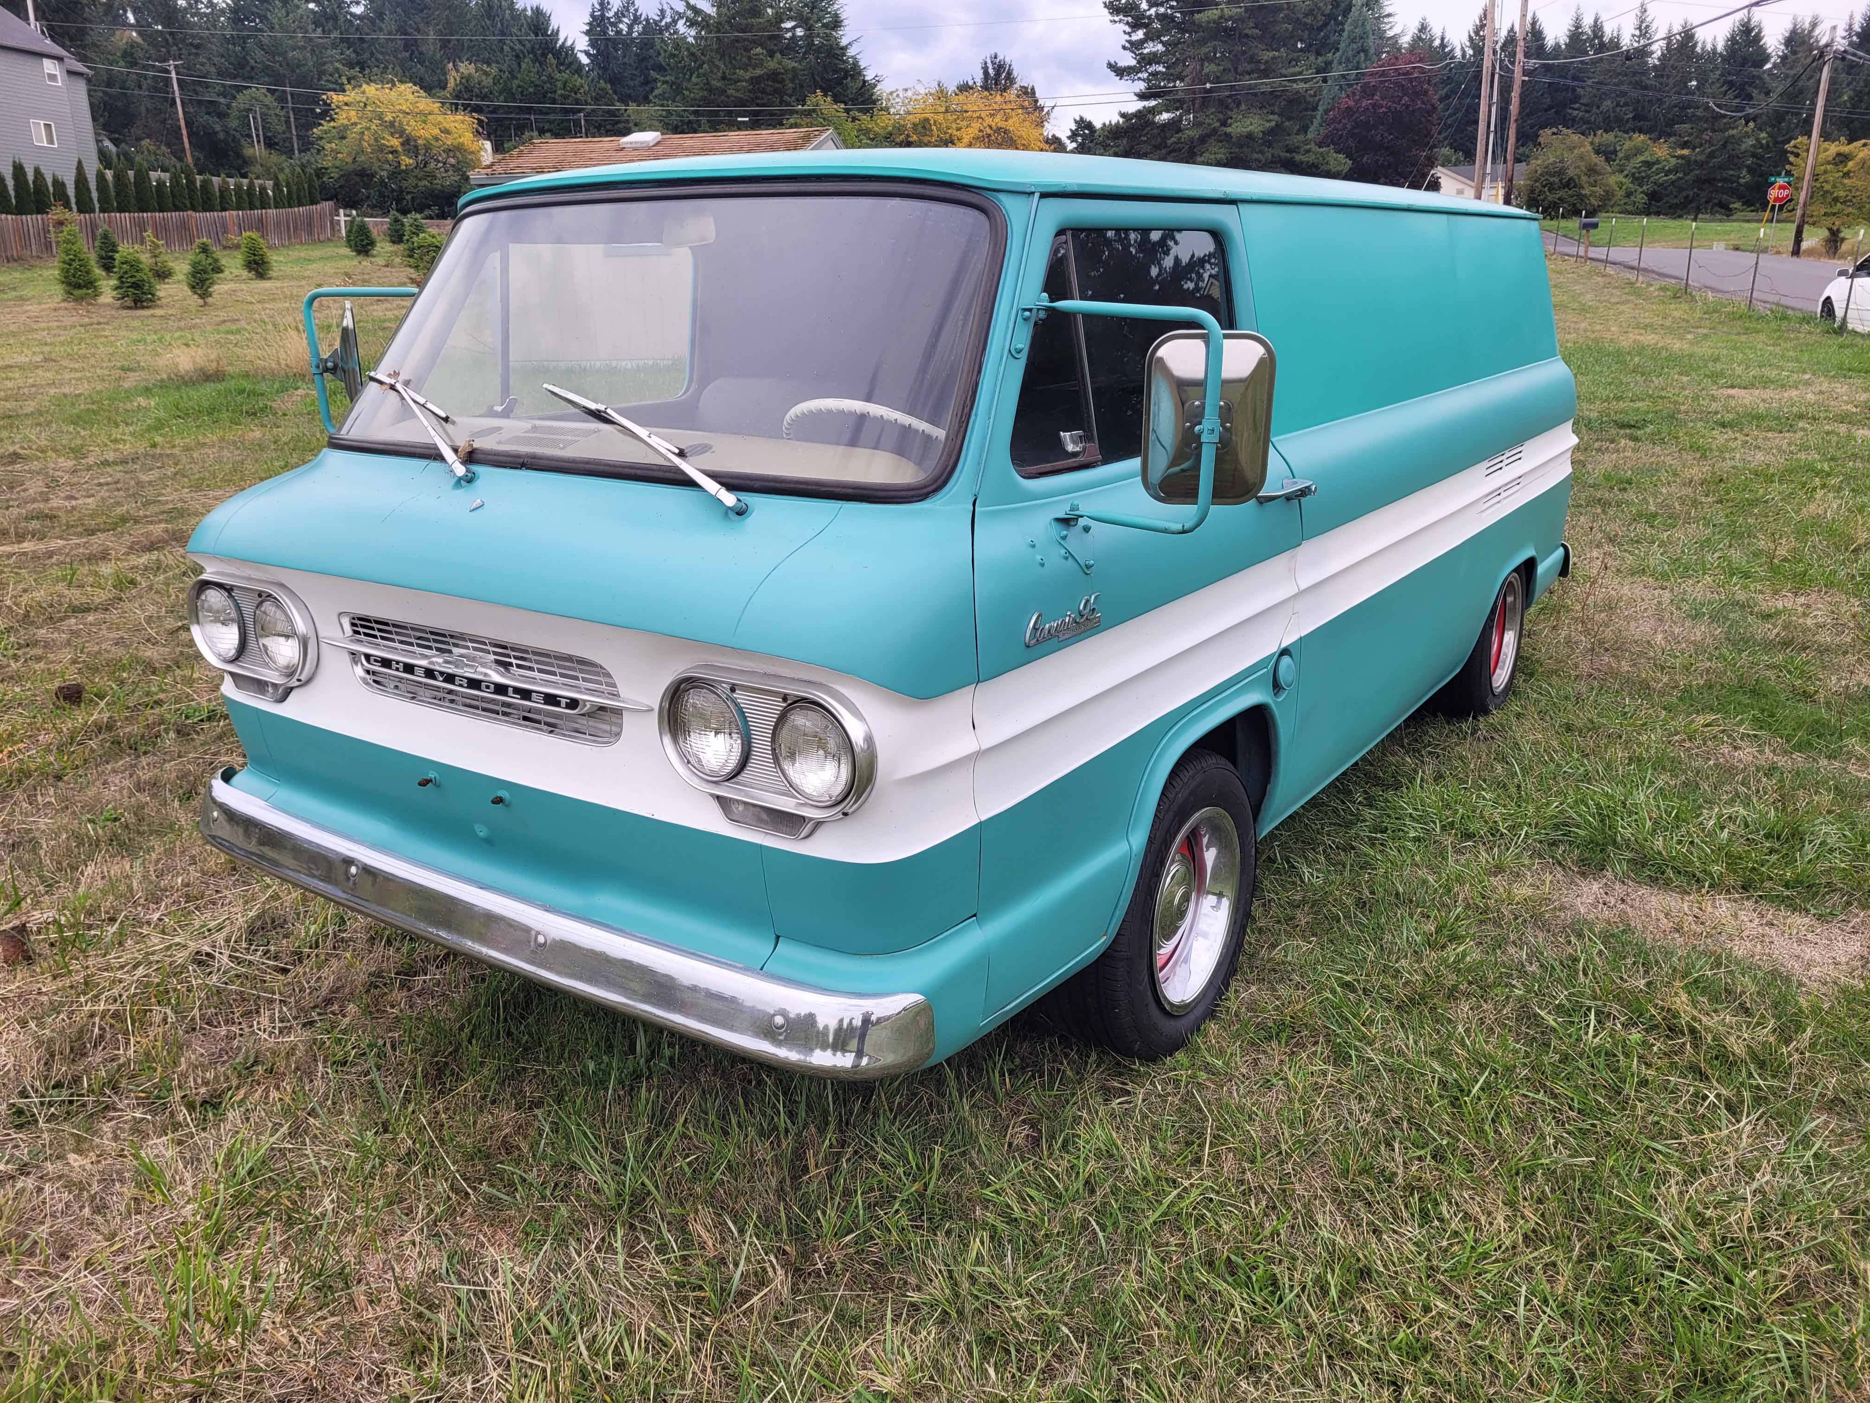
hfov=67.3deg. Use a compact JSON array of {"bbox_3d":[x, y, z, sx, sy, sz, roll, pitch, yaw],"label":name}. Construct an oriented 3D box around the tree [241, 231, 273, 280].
[{"bbox_3d":[-18.098,-11.863,37.312,0.800,1.240,0.800,-10,19,-23],"label":"tree"}]

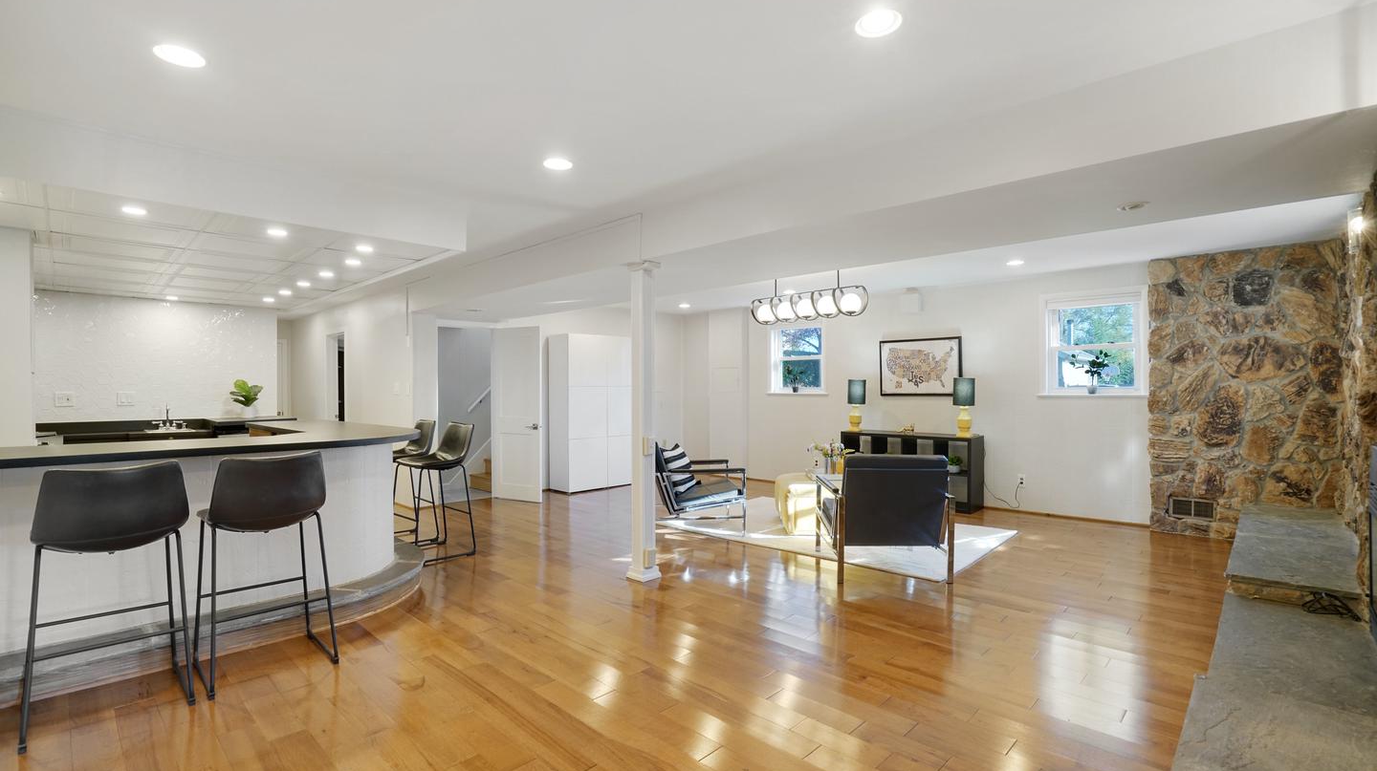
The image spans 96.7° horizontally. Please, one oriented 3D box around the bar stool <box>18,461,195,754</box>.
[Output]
[{"bbox_3d":[-2.394,0.817,2.527,0.490,1.010,0.480,-1,0,43],"label":"bar stool"}]

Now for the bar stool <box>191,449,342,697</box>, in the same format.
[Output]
[{"bbox_3d":[-2.018,0.817,2.916,0.490,1.010,0.480,-1,0,43],"label":"bar stool"}]

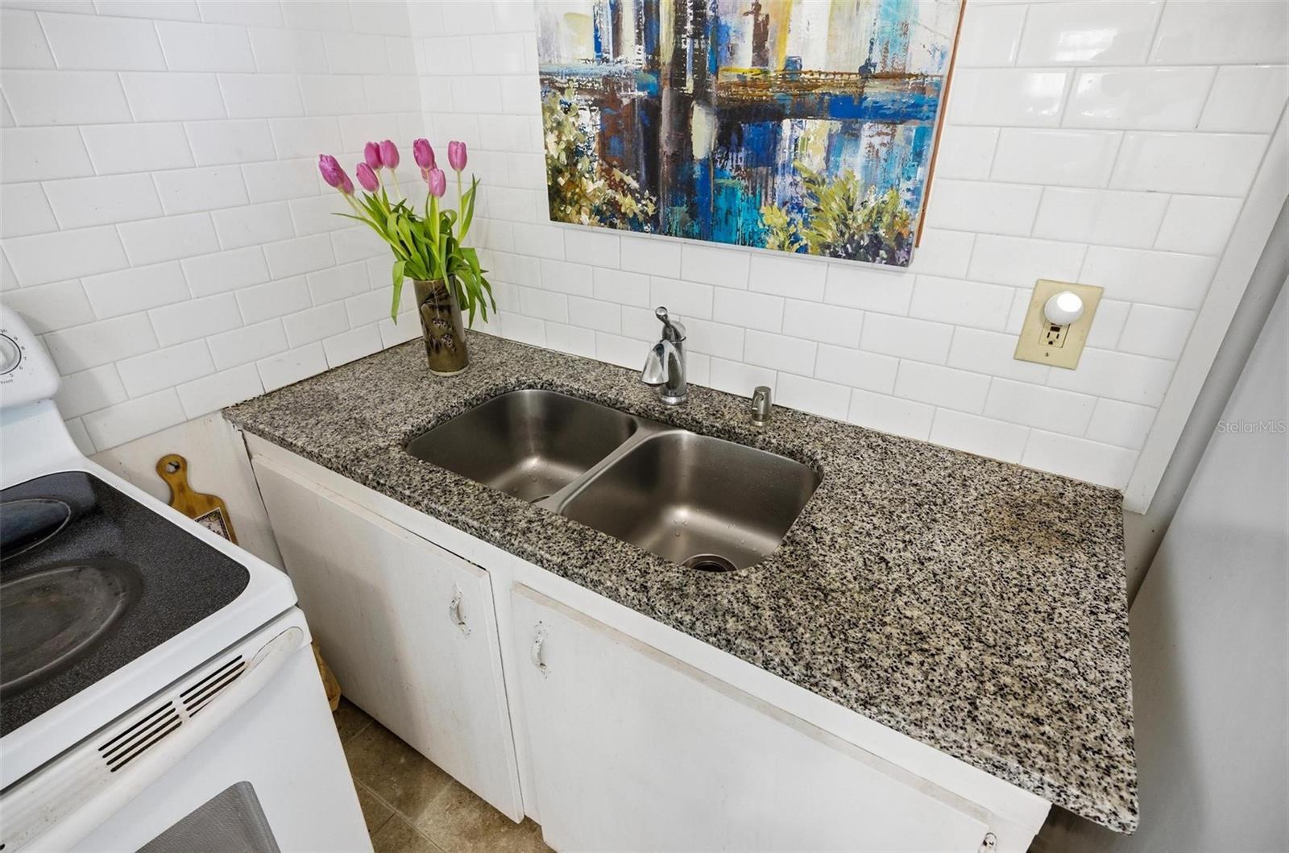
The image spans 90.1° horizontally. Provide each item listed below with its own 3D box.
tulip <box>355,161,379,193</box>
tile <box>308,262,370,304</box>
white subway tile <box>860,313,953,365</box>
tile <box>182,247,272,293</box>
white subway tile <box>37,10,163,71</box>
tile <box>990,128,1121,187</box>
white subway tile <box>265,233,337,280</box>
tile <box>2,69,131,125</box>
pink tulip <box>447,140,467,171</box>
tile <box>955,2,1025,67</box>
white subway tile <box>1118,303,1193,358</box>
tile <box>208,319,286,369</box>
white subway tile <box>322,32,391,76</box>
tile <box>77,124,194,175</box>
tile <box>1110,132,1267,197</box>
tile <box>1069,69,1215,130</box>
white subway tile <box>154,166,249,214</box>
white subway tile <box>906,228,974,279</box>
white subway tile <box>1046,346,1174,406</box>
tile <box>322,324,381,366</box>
[{"bbox_3d":[-0.556,-0.501,1.294,0.038,0.060,0.038,-28,34,-9],"label":"tulip"},{"bbox_3d":[-0.710,-0.336,1.500,0.009,0.076,0.152,16,32,28],"label":"tile"},{"bbox_3d":[0.474,-0.161,1.166,0.153,0.076,0.009,16,32,28],"label":"white subway tile"},{"bbox_3d":[-0.827,-0.308,1.275,0.009,0.076,0.153,16,32,28],"label":"tile"},{"bbox_3d":[-0.868,-0.618,1.038,0.010,0.075,0.153,16,32,28],"label":"white subway tile"},{"bbox_3d":[0.604,-0.398,0.951,0.152,0.076,0.009,16,32,28],"label":"tile"},{"bbox_3d":[-0.739,-0.366,1.382,0.010,0.075,0.152,16,32,28],"label":"white subway tile"},{"bbox_3d":[-0.909,-0.519,1.015,0.010,0.075,0.153,16,32,28],"label":"tile"},{"bbox_3d":[-0.391,-0.566,1.345,0.039,0.059,0.039,-7,29,-13],"label":"pink tulip"},{"bbox_3d":[0.469,-0.571,0.943,0.152,0.075,0.010,16,32,28],"label":"tile"},{"bbox_3d":[0.768,-0.144,0.966,0.078,0.075,0.010,16,32,28],"label":"white subway tile"},{"bbox_3d":[-0.831,-0.173,1.352,0.009,0.075,0.155,16,32,28],"label":"tile"},{"bbox_3d":[-0.623,-0.805,1.397,0.009,0.075,0.155,16,32,28],"label":"white subway tile"},{"bbox_3d":[-0.869,-0.480,1.109,0.009,0.076,0.153,16,32,28],"label":"tile"},{"bbox_3d":[0.736,-0.359,0.878,0.152,0.076,0.009,16,32,28],"label":"tile"},{"bbox_3d":[0.664,-0.442,0.871,0.151,0.075,0.008,16,32,28],"label":"tile"},{"bbox_3d":[-0.831,-0.446,1.210,0.009,0.075,0.155,16,32,28],"label":"white subway tile"},{"bbox_3d":[0.473,-0.298,1.093,0.152,0.075,0.010,16,32,28],"label":"white subway tile"},{"bbox_3d":[0.730,-0.086,1.016,0.152,0.076,0.010,16,32,28],"label":"white subway tile"},{"bbox_3d":[-0.704,-0.196,1.559,0.010,0.075,0.153,16,32,28],"label":"tile"}]

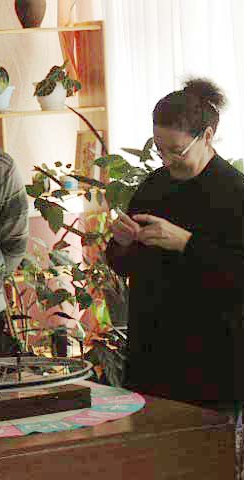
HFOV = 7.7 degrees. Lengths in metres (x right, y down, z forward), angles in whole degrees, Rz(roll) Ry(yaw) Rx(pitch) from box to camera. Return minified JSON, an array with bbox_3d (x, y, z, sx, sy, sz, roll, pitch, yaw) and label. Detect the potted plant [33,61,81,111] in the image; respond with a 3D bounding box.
[{"bbox_3d":[-0.262,-0.618,7.250,0.185,0.195,0.170,-3,4,0],"label":"potted plant"}]

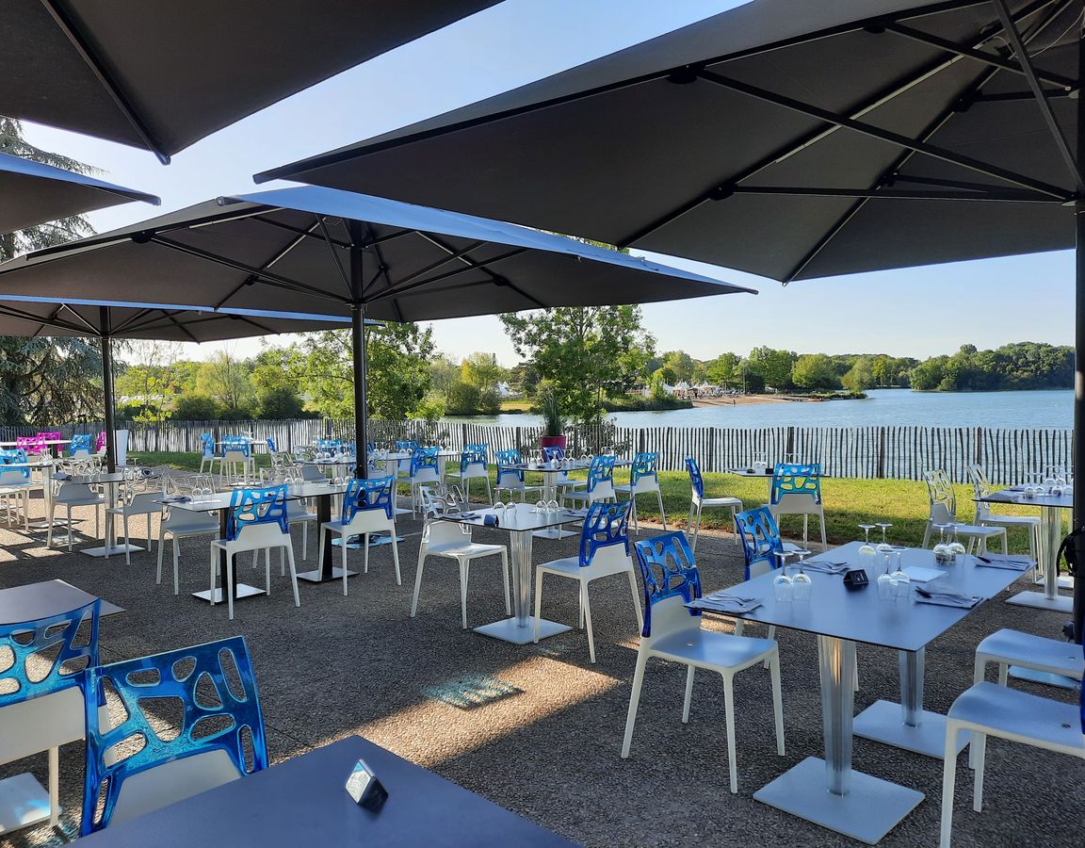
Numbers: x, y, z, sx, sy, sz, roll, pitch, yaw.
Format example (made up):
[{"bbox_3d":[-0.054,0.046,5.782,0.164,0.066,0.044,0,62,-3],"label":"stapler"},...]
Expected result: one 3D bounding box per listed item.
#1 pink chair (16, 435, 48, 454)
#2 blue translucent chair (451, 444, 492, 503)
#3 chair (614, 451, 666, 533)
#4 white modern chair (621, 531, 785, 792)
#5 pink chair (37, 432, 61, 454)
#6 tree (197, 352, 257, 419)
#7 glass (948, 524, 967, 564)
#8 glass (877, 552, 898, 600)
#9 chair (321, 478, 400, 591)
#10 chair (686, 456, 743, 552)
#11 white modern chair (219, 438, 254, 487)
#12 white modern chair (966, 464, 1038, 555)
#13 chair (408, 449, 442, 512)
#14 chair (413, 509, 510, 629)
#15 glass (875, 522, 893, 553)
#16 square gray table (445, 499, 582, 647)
[{"bbox_3d":[-8.617,0.676,13.718,0.500,0.885,0.515,-3,3,-43],"label":"pink chair"},{"bbox_3d":[-0.978,0.689,10.587,0.515,0.885,0.500,1,3,44],"label":"blue translucent chair"},{"bbox_3d":[1.015,0.734,8.971,0.498,0.879,0.523,-2,2,-43],"label":"chair"},{"bbox_3d":[0.650,0.903,3.255,0.500,0.853,0.485,1,3,41],"label":"white modern chair"},{"bbox_3d":[-9.444,0.634,15.693,0.480,0.868,0.505,-3,3,-41],"label":"pink chair"},{"bbox_3d":[-32.904,-3.972,85.000,6.300,7.400,6.000,-2,2,-21],"label":"tree"},{"bbox_3d":[1.856,0.530,3.651,0.081,0.159,0.081,-1,2,0],"label":"glass"},{"bbox_3d":[1.250,0.549,2.962,0.069,0.172,0.069,1,3,42],"label":"glass"},{"bbox_3d":[-1.471,0.841,6.515,0.498,0.879,0.523,-2,2,-41],"label":"chair"},{"bbox_3d":[1.635,0.749,7.751,0.500,0.853,0.485,-1,2,3],"label":"chair"},{"bbox_3d":[-5.101,0.618,13.700,0.485,0.853,0.500,-1,2,-6],"label":"white modern chair"},{"bbox_3d":[3.692,0.772,6.535,0.515,0.885,0.500,1,3,39],"label":"white modern chair"},{"bbox_3d":[-1.538,0.712,10.066,0.500,0.853,0.485,1,3,44],"label":"chair"},{"bbox_3d":[-0.546,0.862,5.548,0.515,0.885,0.500,1,3,42],"label":"chair"},{"bbox_3d":[1.501,0.527,3.585,0.075,0.176,0.075,-1,2,0],"label":"glass"},{"bbox_3d":[-0.135,0.943,5.162,0.795,0.731,0.795,1,3,42],"label":"square gray table"}]

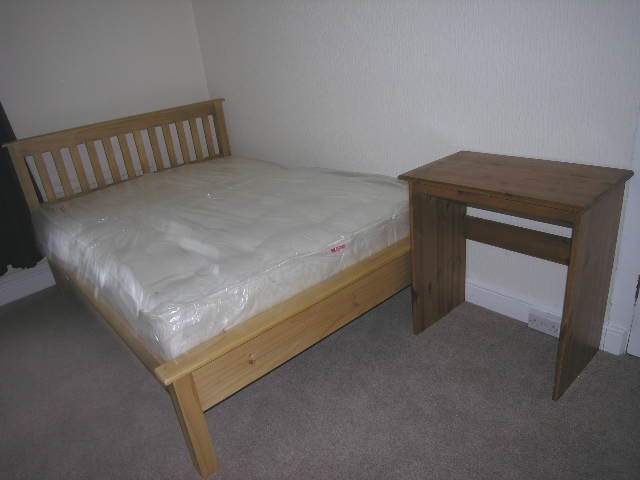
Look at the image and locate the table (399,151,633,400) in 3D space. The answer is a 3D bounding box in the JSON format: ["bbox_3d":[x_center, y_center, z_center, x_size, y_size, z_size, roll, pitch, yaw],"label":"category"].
[{"bbox_3d":[0.724,0.100,1.752,0.414,0.744,0.665,-24,29,-35],"label":"table"}]

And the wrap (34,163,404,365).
[{"bbox_3d":[-0.562,-0.124,2.364,1.360,0.220,1.890,-24,29,-35],"label":"wrap"}]

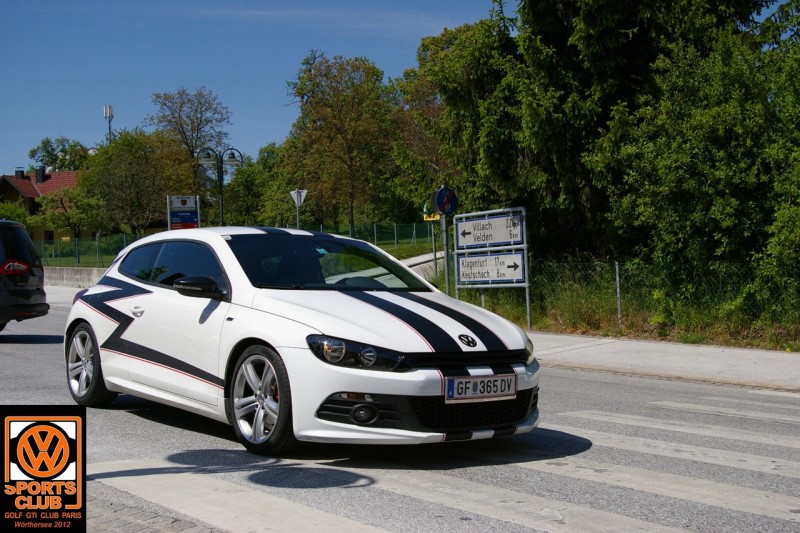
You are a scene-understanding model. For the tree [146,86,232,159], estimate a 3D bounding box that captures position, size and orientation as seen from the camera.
[{"bbox_3d":[-16.067,-8.472,78.000,6.600,10.500,6.400,-1,-1,0],"label":"tree"}]

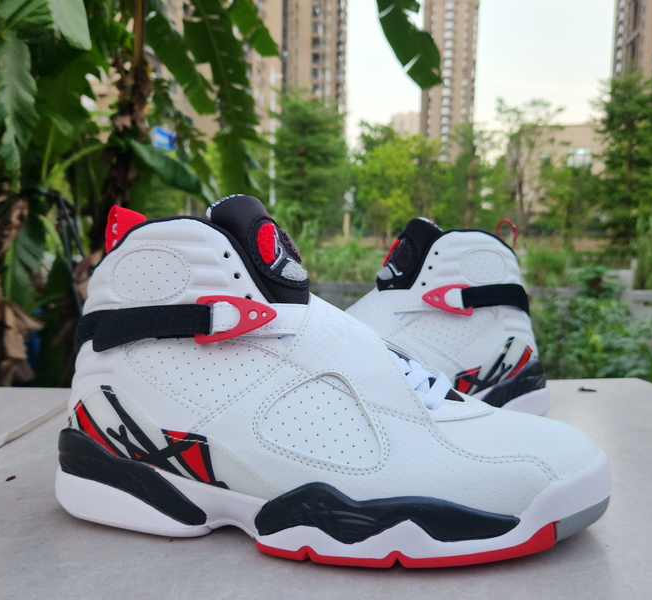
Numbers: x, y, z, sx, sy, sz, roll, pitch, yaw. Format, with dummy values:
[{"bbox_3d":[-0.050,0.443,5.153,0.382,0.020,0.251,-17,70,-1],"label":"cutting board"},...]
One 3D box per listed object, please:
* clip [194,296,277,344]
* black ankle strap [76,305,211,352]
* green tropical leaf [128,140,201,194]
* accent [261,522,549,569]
[{"bbox_3d":[-0.044,0.010,0.259,0.041,0.024,0.009,1,4,-6],"label":"clip"},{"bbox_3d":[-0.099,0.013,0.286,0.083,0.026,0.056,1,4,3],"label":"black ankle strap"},{"bbox_3d":[-0.547,-0.452,1.800,0.240,0.190,0.120,0,4,-11],"label":"green tropical leaf"},{"bbox_3d":[0.037,0.112,0.251,0.144,0.017,0.025,1,4,2],"label":"accent"}]

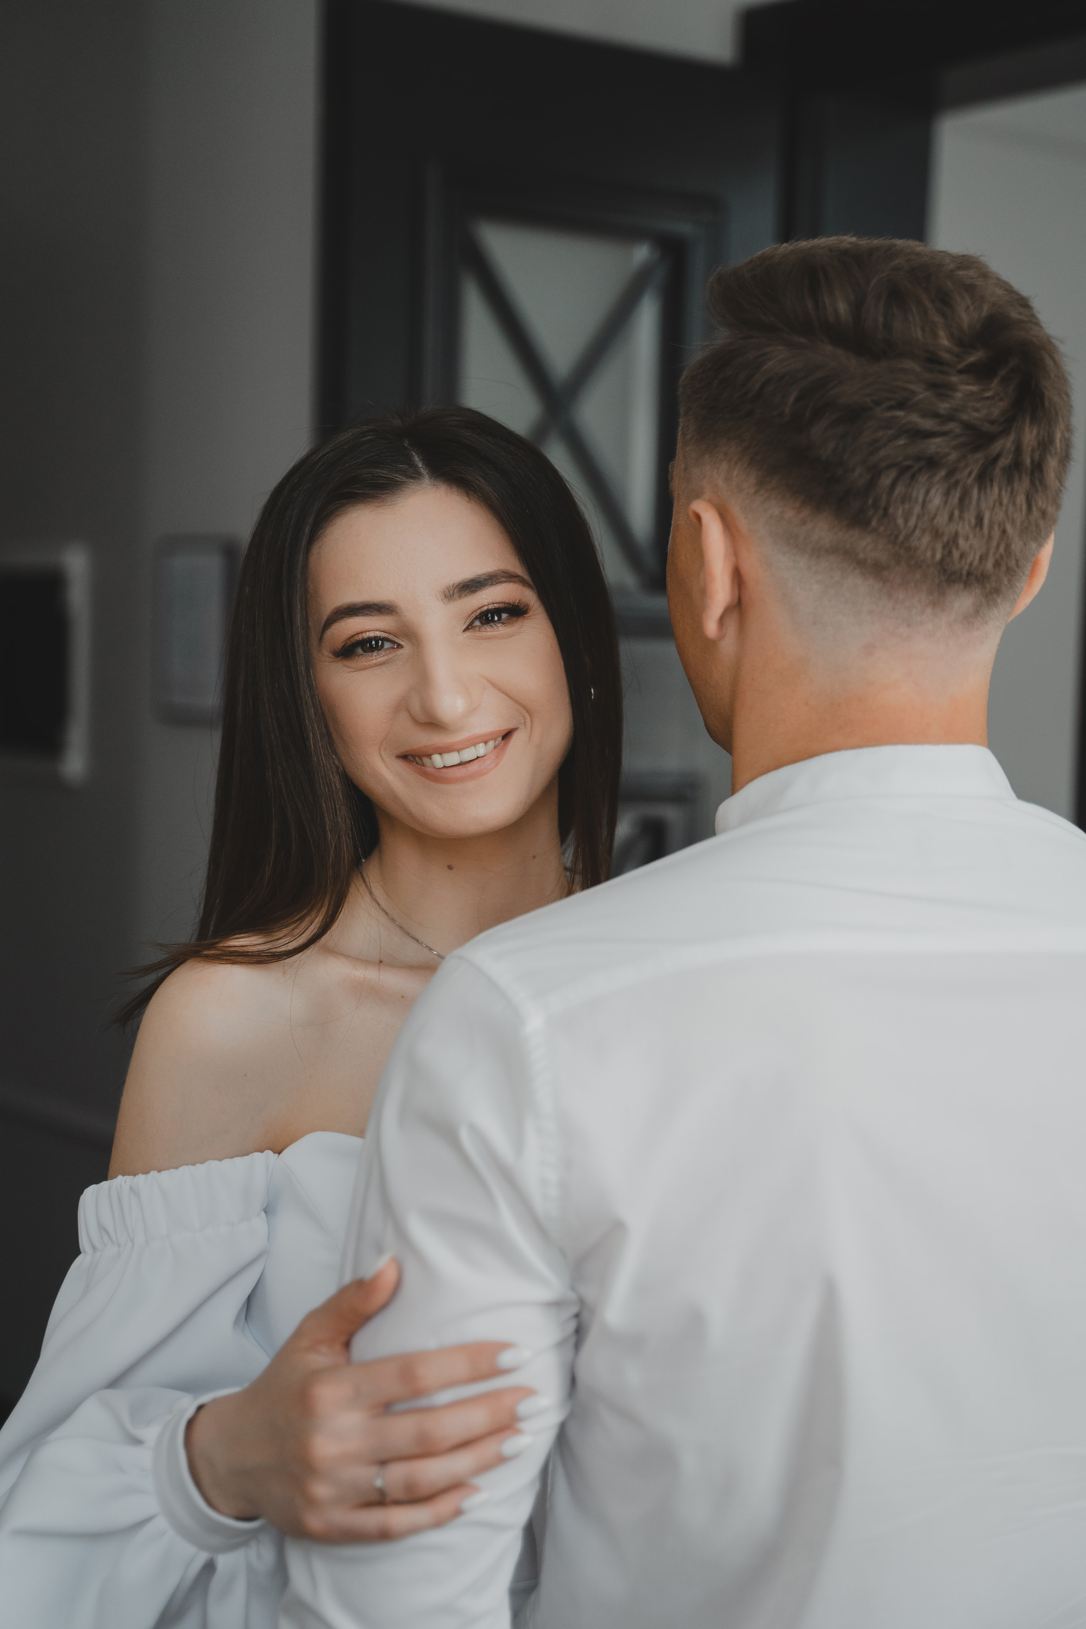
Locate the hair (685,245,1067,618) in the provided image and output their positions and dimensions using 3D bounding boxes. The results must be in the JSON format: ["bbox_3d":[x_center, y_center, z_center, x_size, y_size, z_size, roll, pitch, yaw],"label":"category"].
[{"bbox_3d":[0.152,-0.178,1.140,0.170,0.170,0.200,-1,6,-21],"label":"hair"}]

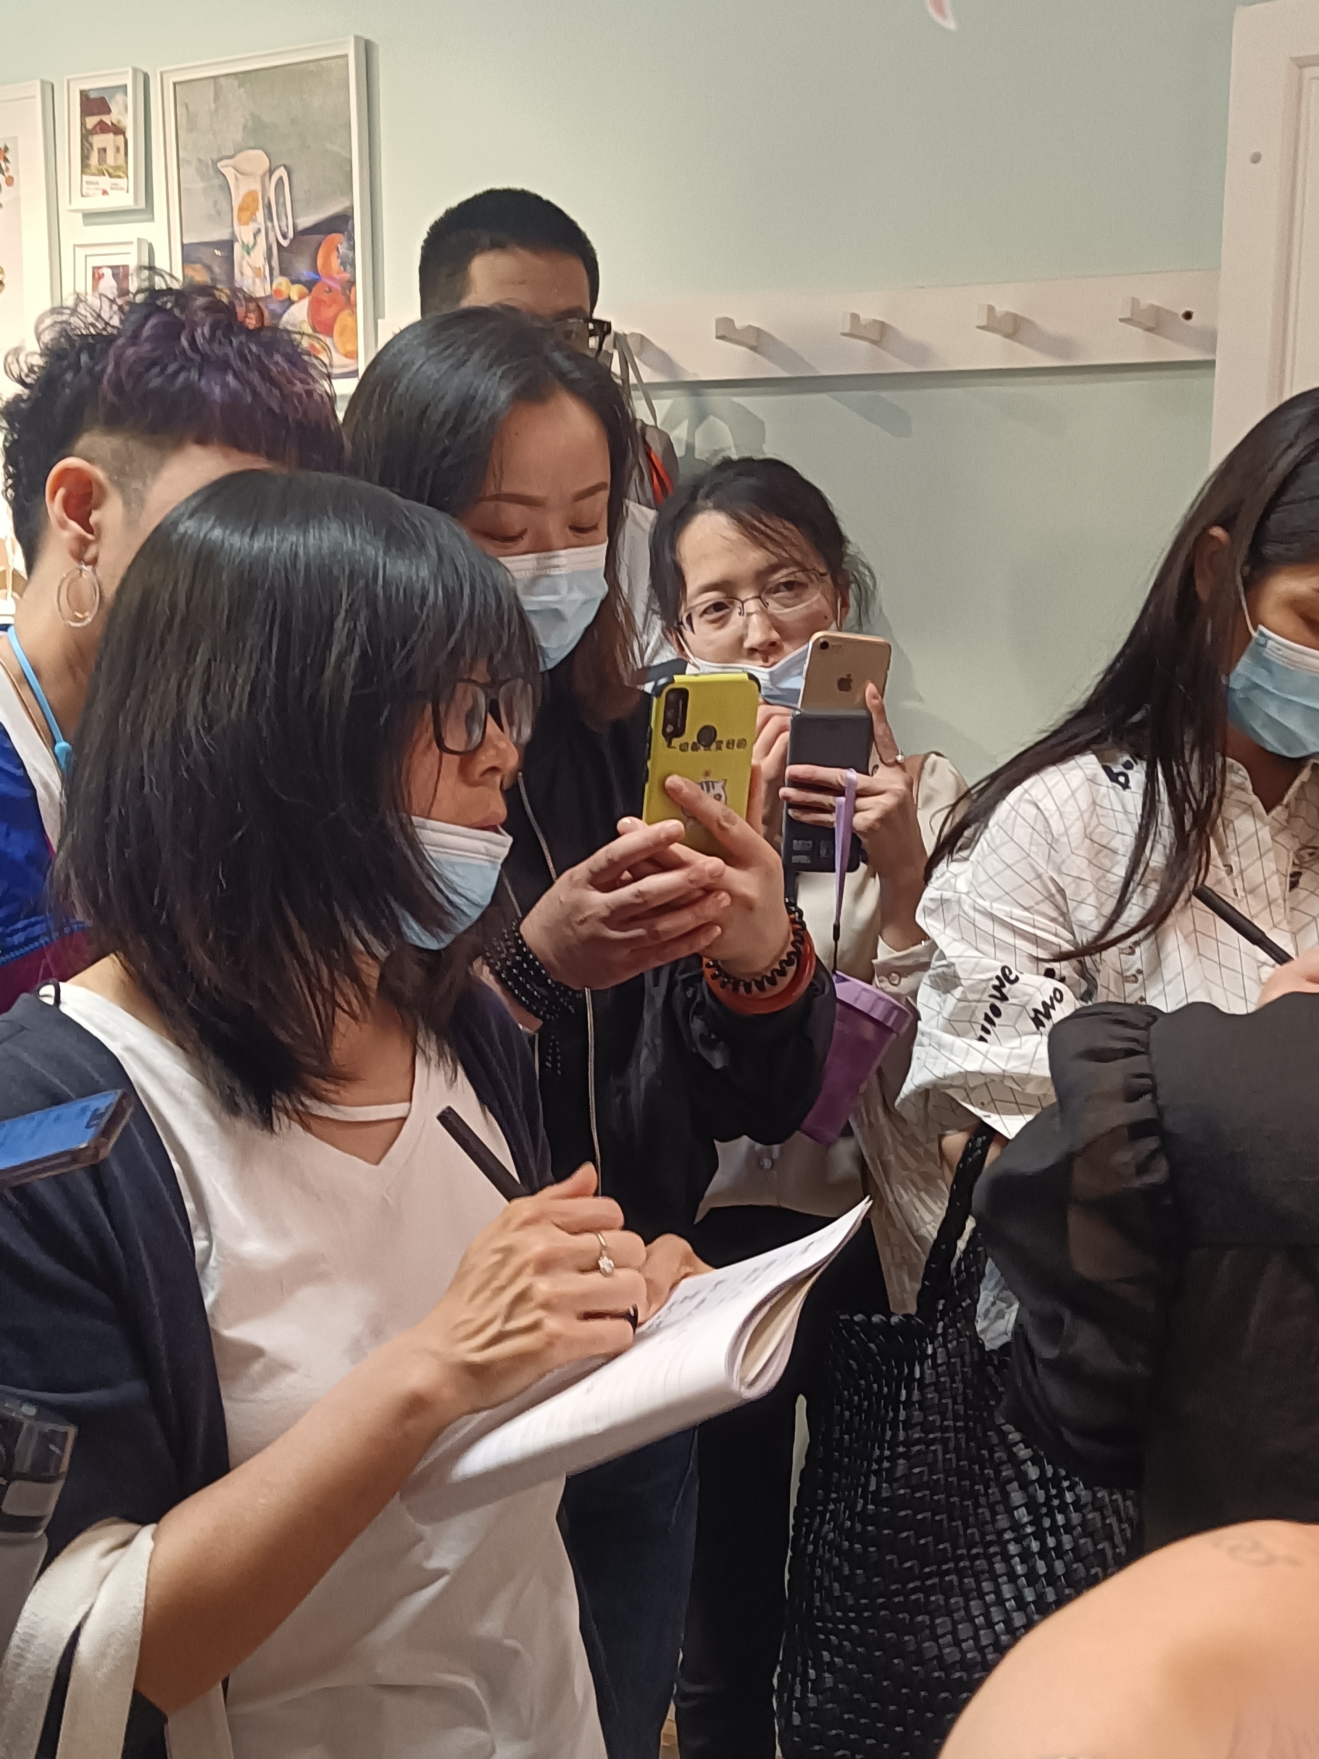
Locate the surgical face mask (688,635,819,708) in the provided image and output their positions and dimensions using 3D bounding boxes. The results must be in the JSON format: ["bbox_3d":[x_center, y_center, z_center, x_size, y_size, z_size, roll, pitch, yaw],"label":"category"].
[{"bbox_3d":[0.085,-0.177,1.660,0.125,0.065,0.075,-15,5,17],"label":"surgical face mask"}]

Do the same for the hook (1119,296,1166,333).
[{"bbox_3d":[0.447,-0.525,1.842,0.013,0.023,0.068,6,13,30],"label":"hook"}]

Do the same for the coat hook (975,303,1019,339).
[{"bbox_3d":[0.325,-0.538,1.913,0.013,0.023,0.068,6,13,30],"label":"coat hook"}]

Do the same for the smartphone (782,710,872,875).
[{"bbox_3d":[0.135,-0.070,1.585,0.068,0.142,0.012,-1,28,-3],"label":"smartphone"}]

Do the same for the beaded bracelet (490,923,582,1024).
[{"bbox_3d":[-0.090,0.067,1.450,0.070,0.038,0.062,38,18,-32],"label":"beaded bracelet"}]

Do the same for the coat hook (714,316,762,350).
[{"bbox_3d":[0.082,-0.566,2.057,0.013,0.023,0.068,6,13,30],"label":"coat hook"}]

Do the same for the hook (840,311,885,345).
[{"bbox_3d":[0.204,-0.552,1.985,0.013,0.023,0.068,6,13,30],"label":"hook"}]

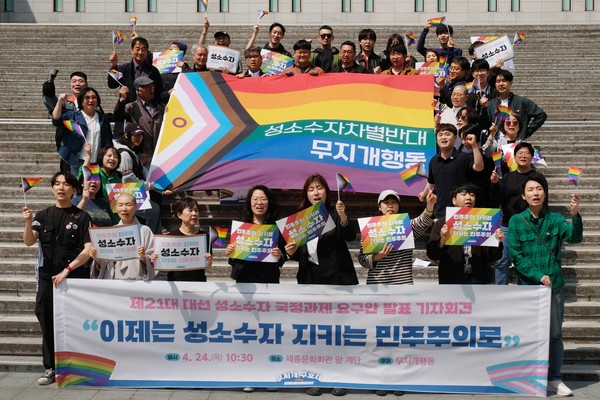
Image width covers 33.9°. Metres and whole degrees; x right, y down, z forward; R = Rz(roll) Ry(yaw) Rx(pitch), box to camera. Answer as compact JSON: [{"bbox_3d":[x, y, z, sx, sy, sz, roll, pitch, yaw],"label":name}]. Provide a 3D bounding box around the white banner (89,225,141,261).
[{"bbox_3d":[-1.450,0.335,7.750,0.410,0.290,0.035,-4,-3,0],"label":"white banner"}]

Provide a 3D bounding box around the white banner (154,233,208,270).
[{"bbox_3d":[-0.932,0.411,7.700,0.420,0.290,0.035,0,-3,0],"label":"white banner"}]

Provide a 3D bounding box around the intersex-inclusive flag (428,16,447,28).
[{"bbox_3d":[1.712,-2.208,12.200,0.210,0.140,0.050,-5,2,0],"label":"intersex-inclusive flag"}]

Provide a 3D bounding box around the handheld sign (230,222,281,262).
[{"bbox_3d":[-0.359,0.334,7.850,0.415,0.297,0.030,3,1,0],"label":"handheld sign"}]

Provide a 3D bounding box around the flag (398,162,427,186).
[{"bbox_3d":[0.910,-0.204,7.850,0.210,0.155,0.050,-25,2,-5],"label":"flag"}]

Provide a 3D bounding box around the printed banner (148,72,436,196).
[{"bbox_3d":[0.013,-0.754,10.525,2.920,0.250,1.850,2,45,1],"label":"printed banner"}]

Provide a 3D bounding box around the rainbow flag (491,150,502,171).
[{"bbox_3d":[1.858,-0.374,9.300,0.120,0.160,0.040,1,6,11],"label":"rainbow flag"}]

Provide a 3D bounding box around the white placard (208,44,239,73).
[{"bbox_3d":[-1.015,-1.851,13.000,0.420,0.300,0.020,8,5,-3],"label":"white placard"}]

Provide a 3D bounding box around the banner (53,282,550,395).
[{"bbox_3d":[0.019,1.119,7.930,4.000,0.900,0.100,0,5,3],"label":"banner"}]

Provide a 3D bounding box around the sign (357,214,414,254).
[{"bbox_3d":[0.704,0.273,7.980,0.420,0.297,0.020,-8,-2,2],"label":"sign"}]

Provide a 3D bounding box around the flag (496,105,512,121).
[{"bbox_3d":[2.101,-0.899,10.100,0.170,0.140,0.040,8,6,5],"label":"flag"}]

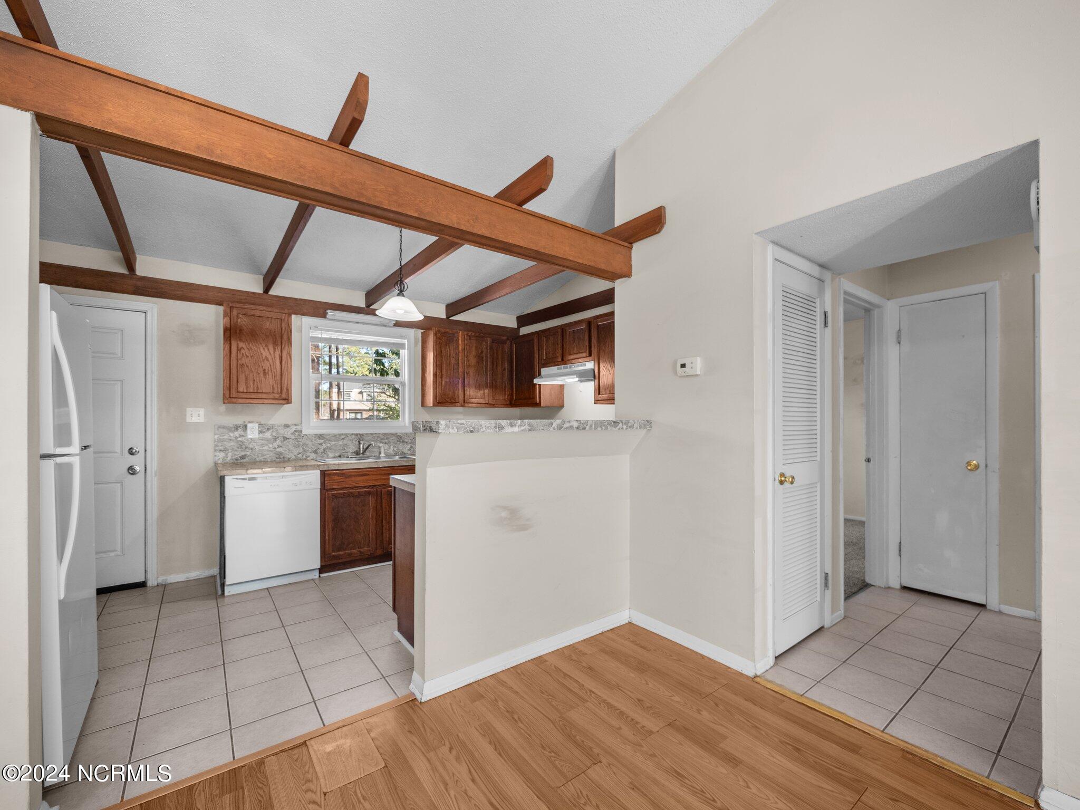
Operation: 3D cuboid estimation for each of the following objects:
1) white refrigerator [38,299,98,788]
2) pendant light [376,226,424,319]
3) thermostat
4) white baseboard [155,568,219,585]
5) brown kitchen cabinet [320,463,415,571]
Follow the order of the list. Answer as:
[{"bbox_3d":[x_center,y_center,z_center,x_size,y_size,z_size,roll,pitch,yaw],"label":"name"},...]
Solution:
[{"bbox_3d":[-2.116,0.450,1.583,0.728,1.673,0.708,1,-1,-37],"label":"white refrigerator"},{"bbox_3d":[-0.981,-0.960,3.050,0.330,0.689,0.330,1,-1,-37],"label":"pendant light"},{"bbox_3d":[0.791,-0.210,2.363,0.035,0.100,0.136,1,-1,-37],"label":"thermostat"},{"bbox_3d":[-2.750,1.332,3.410,0.375,0.055,0.015,1,-1,-37],"label":"white baseboard"},{"bbox_3d":[-1.507,0.949,3.896,0.904,0.851,0.579,1,-1,-37],"label":"brown kitchen cabinet"}]

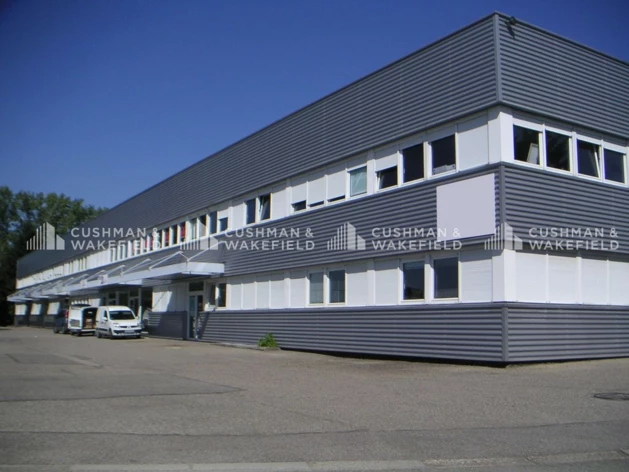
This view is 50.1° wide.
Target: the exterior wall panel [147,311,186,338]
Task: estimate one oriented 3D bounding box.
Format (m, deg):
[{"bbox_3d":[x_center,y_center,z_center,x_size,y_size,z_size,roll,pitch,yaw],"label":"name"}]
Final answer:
[{"bbox_3d":[-7.850,4.673,35.555,0.150,1.296,5.330,6,-9,-33],"label":"exterior wall panel"}]

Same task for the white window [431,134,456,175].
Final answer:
[{"bbox_3d":[3.630,-2.290,18.950,0.130,1.000,1.050,5,-9,-32],"label":"white window"}]

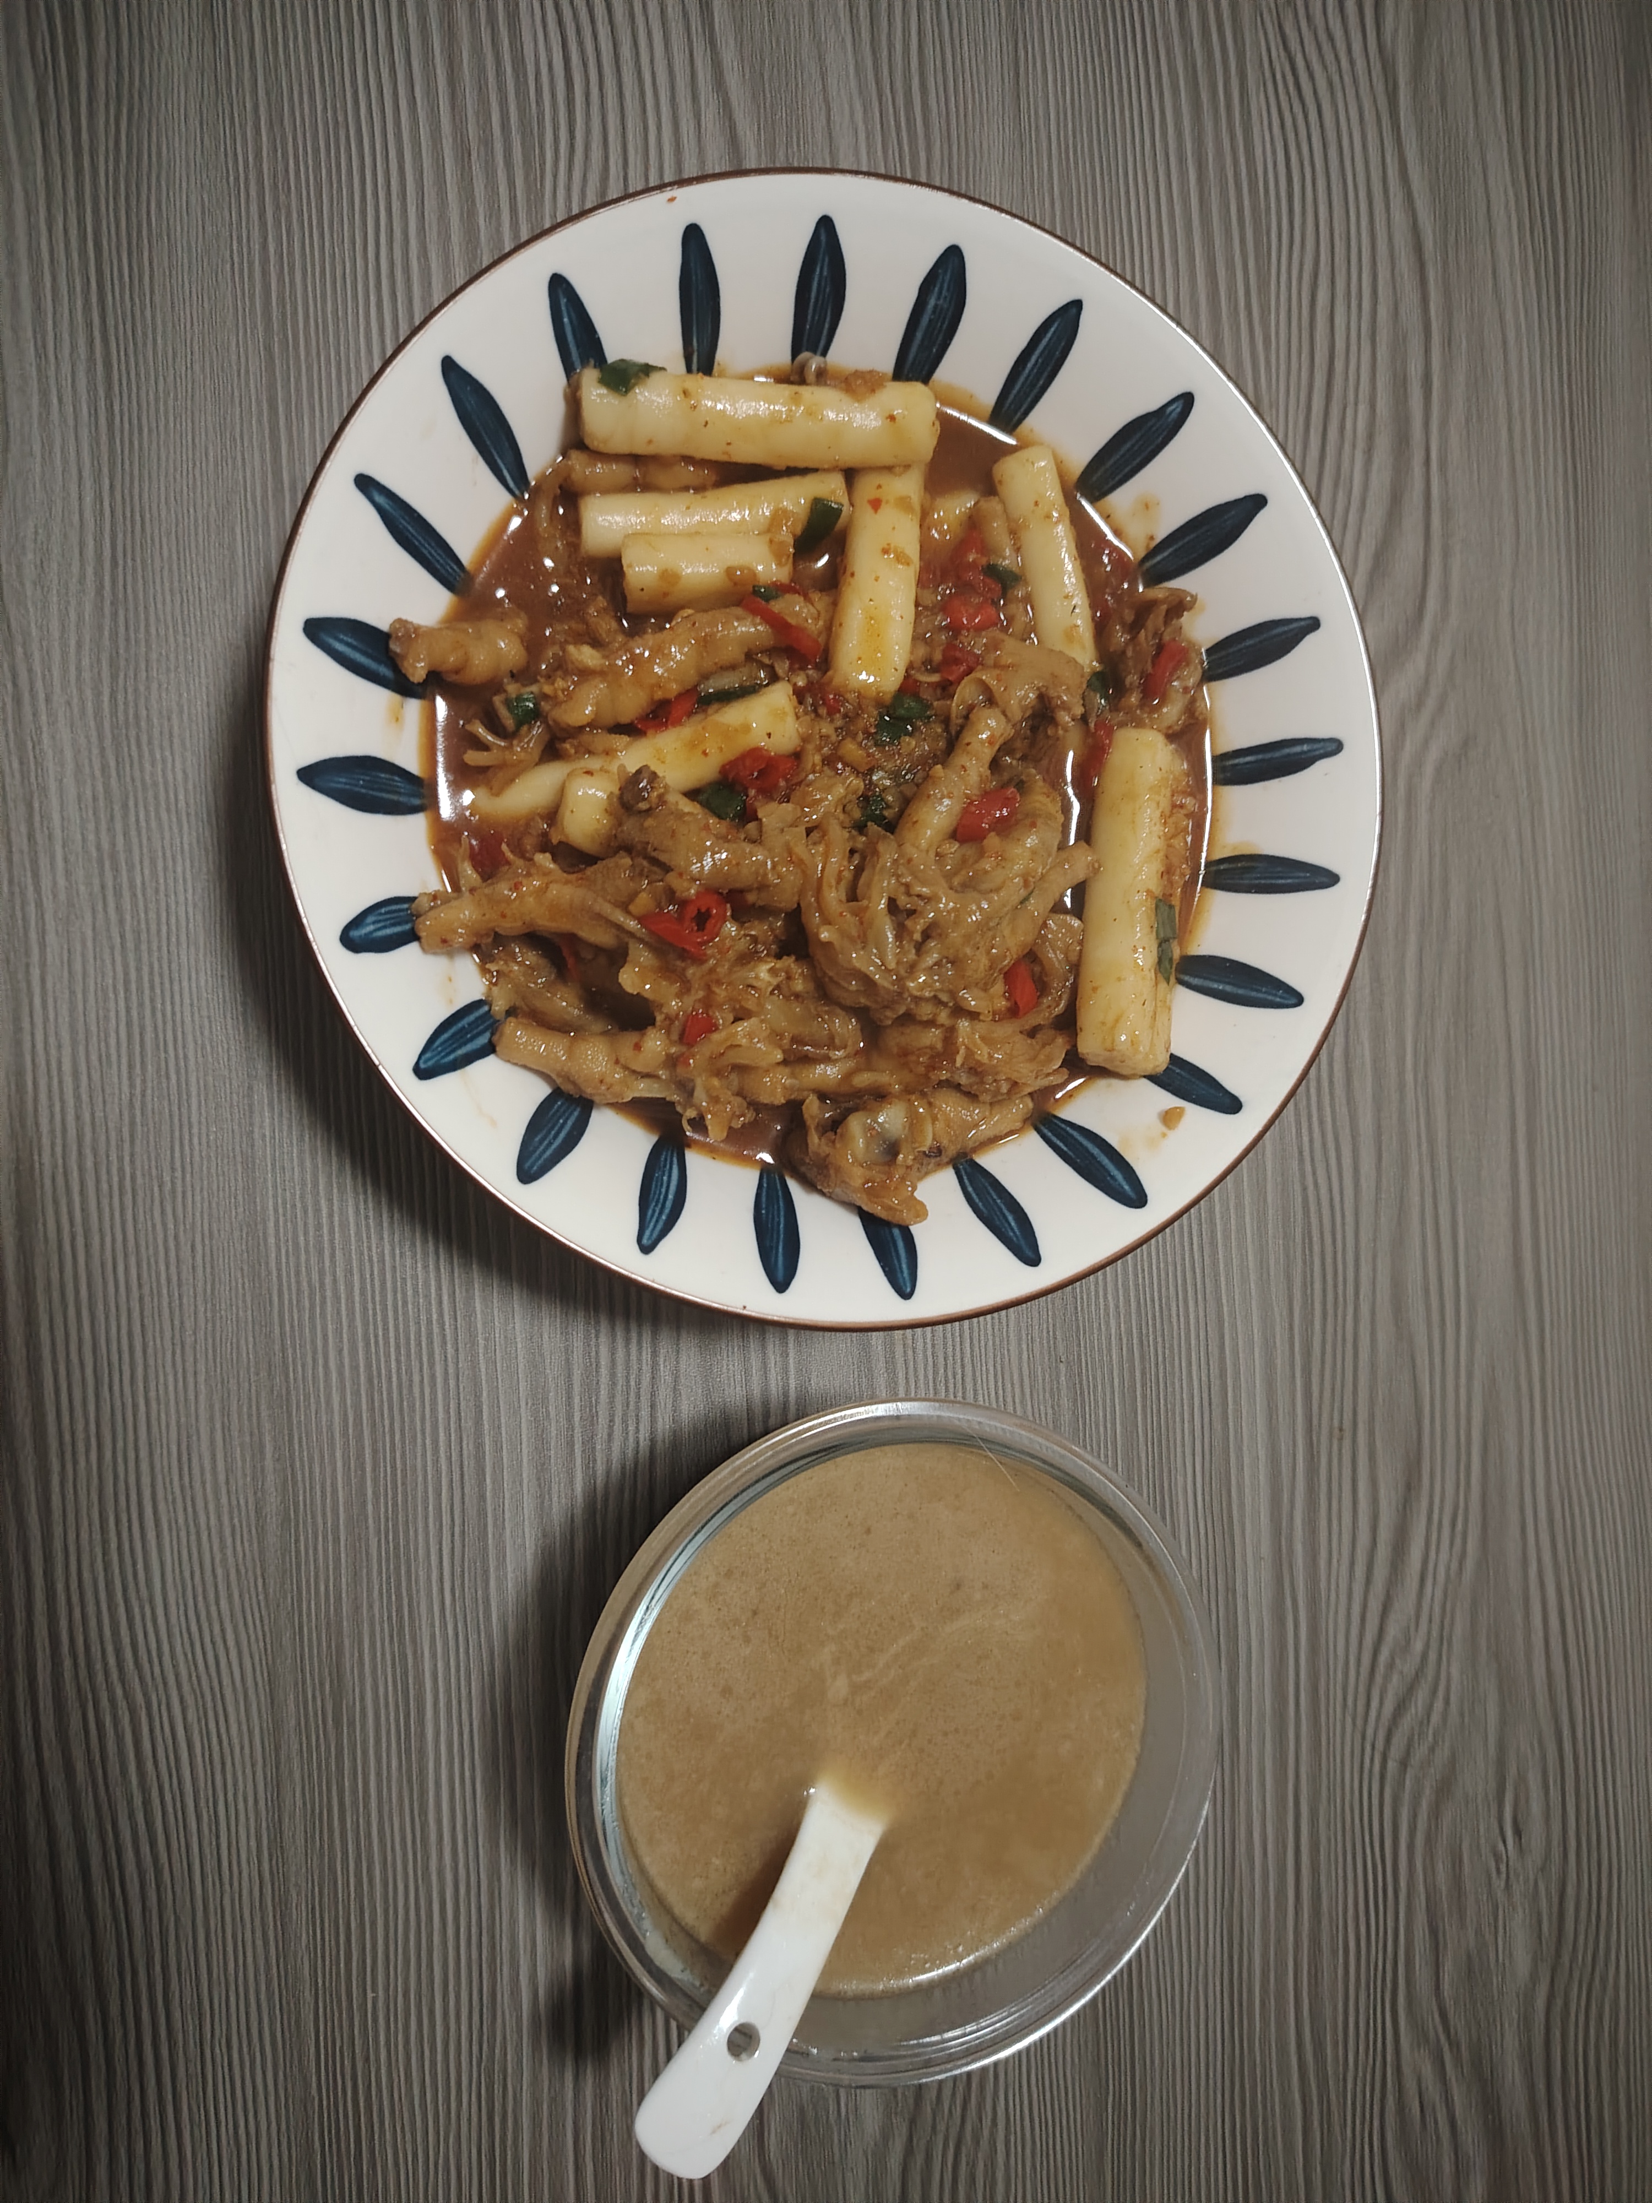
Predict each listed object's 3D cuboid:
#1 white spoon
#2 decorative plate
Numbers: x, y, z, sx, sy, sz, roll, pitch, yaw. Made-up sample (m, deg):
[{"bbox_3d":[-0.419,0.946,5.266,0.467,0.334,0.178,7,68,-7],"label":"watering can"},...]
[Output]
[{"bbox_3d":[0.003,0.129,0.291,0.041,0.042,0.126,39,71,-10],"label":"white spoon"},{"bbox_3d":[0.004,-0.065,0.304,0.213,0.045,0.213,0,89,-13],"label":"decorative plate"}]

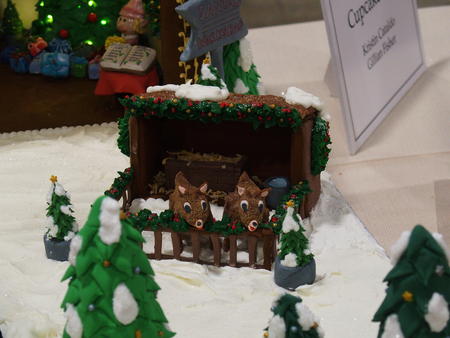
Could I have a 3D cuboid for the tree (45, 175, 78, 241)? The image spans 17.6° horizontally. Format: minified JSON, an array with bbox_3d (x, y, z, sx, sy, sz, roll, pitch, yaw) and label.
[{"bbox_3d":[-0.136,0.032,1.215,0.029,0.057,0.029,-1,23,0],"label":"tree"}]

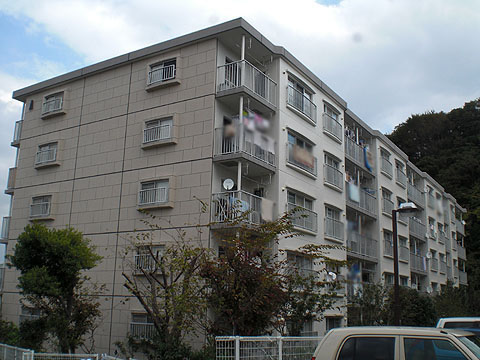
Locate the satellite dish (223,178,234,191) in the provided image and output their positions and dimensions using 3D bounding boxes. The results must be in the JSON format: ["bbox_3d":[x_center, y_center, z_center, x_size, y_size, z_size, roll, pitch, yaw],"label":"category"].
[{"bbox_3d":[-0.418,0.177,19.821,0.460,0.470,0.250,3,-14,-5],"label":"satellite dish"}]

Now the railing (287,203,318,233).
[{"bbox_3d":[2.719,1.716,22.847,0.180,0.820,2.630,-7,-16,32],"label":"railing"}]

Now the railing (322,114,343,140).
[{"bbox_3d":[4.763,-2.632,27.092,0.150,0.934,2.365,-7,-16,32],"label":"railing"}]

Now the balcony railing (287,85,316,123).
[{"bbox_3d":[2.855,-3.407,24.248,0.150,0.892,2.958,-7,-16,32],"label":"balcony railing"}]

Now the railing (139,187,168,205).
[{"bbox_3d":[-3.477,0.680,21.407,1.470,0.570,0.150,-7,-16,32],"label":"railing"}]

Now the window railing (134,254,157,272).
[{"bbox_3d":[-3.626,3.317,20.866,1.460,0.676,0.110,-7,-16,32],"label":"window railing"}]

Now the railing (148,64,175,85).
[{"bbox_3d":[-3.316,-4.470,22.647,1.500,0.590,0.150,-7,-16,32],"label":"railing"}]

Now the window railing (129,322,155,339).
[{"bbox_3d":[-3.654,5.830,20.223,1.460,0.603,0.110,-7,-16,32],"label":"window railing"}]

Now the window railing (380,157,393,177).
[{"bbox_3d":[9.517,-0.786,34.196,0.150,0.920,2.115,-7,-16,32],"label":"window railing"}]

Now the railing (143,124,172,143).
[{"bbox_3d":[-3.416,-1.878,22.036,1.500,0.580,0.150,-7,-16,32],"label":"railing"}]

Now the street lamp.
[{"bbox_3d":[4.497,2.935,13.994,0.710,4.740,0.280,-4,-15,21],"label":"street lamp"}]

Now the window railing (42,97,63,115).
[{"bbox_3d":[-9.445,-3.724,26.616,1.464,0.657,0.110,-7,-16,32],"label":"window railing"}]

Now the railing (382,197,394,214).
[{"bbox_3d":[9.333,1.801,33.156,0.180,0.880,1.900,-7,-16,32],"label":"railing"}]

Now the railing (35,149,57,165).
[{"bbox_3d":[-9.477,-1.125,25.922,1.500,0.610,0.150,-7,-16,32],"label":"railing"}]

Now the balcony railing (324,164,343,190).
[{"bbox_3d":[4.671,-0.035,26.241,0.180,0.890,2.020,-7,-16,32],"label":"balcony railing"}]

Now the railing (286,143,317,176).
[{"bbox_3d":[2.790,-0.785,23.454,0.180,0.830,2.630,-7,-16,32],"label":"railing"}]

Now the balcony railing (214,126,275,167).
[{"bbox_3d":[0.269,-1.261,21.131,1.250,1.140,2.650,-7,-16,32],"label":"balcony railing"}]

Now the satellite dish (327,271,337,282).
[{"bbox_3d":[4.236,4.468,24.394,0.460,0.480,0.250,3,-14,-6],"label":"satellite dish"}]

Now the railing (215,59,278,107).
[{"bbox_3d":[0.343,-3.789,21.912,1.208,1.127,2.768,-7,-16,32],"label":"railing"}]

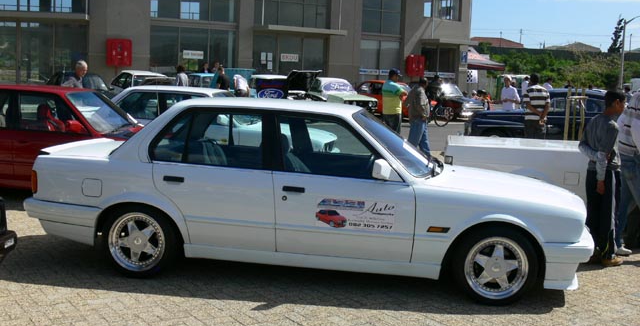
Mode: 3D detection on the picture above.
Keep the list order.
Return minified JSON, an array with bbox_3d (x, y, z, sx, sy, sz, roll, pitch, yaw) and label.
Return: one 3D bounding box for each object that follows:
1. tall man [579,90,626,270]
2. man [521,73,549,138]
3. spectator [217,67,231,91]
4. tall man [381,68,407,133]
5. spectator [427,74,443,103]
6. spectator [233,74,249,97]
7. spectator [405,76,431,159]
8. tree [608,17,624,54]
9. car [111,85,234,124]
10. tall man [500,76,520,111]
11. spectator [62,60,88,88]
[{"bbox_3d":[2.412,0.143,6.060,0.340,1.490,0.450,-5,10,-45],"label":"tall man"},{"bbox_3d":[3.921,-0.768,13.087,0.520,1.700,0.360,2,7,3],"label":"man"},{"bbox_3d":[-2.496,-1.688,18.849,0.500,1.610,0.500,-3,9,-37],"label":"spectator"},{"bbox_3d":[1.356,-0.892,13.284,0.520,1.720,0.420,6,8,32],"label":"tall man"},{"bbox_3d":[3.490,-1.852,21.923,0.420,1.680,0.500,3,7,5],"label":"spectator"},{"bbox_3d":[-2.047,-1.554,18.661,0.500,1.430,0.700,-3,9,-37],"label":"spectator"},{"bbox_3d":[1.854,-0.848,13.690,0.480,1.570,0.500,-4,9,-40],"label":"spectator"},{"bbox_3d":[36.461,-15.064,88.676,2.000,5.600,2.000,2,7,0],"label":"tree"},{"bbox_3d":[-1.792,-0.455,10.221,4.320,1.330,1.640,3,7,5],"label":"car"},{"bbox_3d":[4.483,-1.216,16.959,0.520,1.690,0.400,3,7,10],"label":"tall man"},{"bbox_3d":[-3.815,-0.804,11.207,0.450,1.600,0.500,4,7,12],"label":"spectator"}]

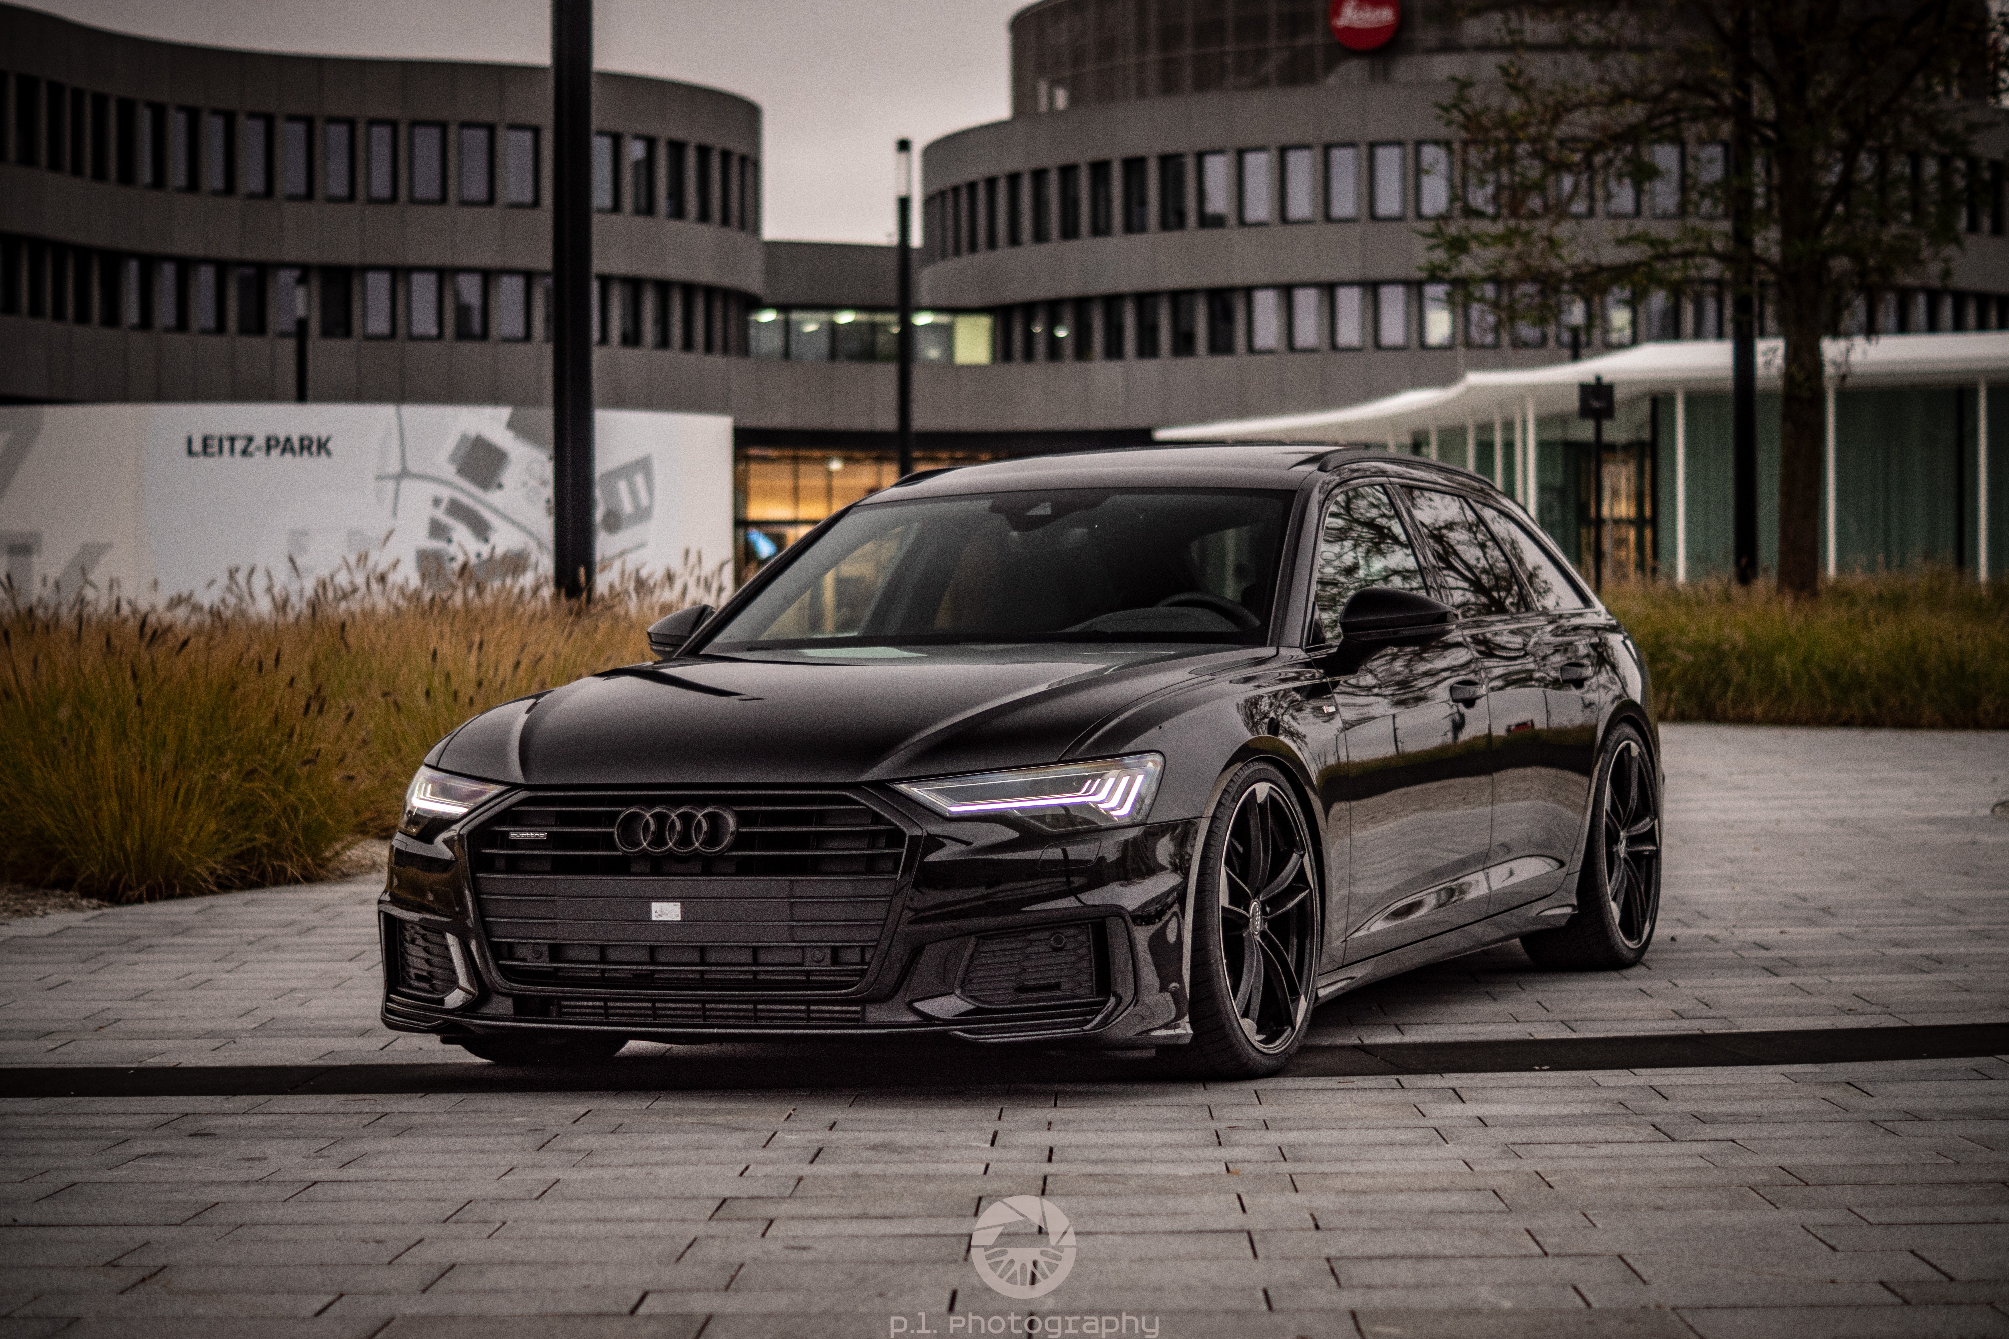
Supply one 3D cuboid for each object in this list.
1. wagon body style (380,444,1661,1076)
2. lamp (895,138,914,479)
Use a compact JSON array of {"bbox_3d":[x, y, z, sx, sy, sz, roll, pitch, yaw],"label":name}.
[{"bbox_3d":[0.335,0.130,10.530,2.000,1.420,4.940,0,1,23],"label":"wagon body style"},{"bbox_3d":[-1.430,-3.650,60.000,0.220,7.800,0.220,0,1,0],"label":"lamp"}]

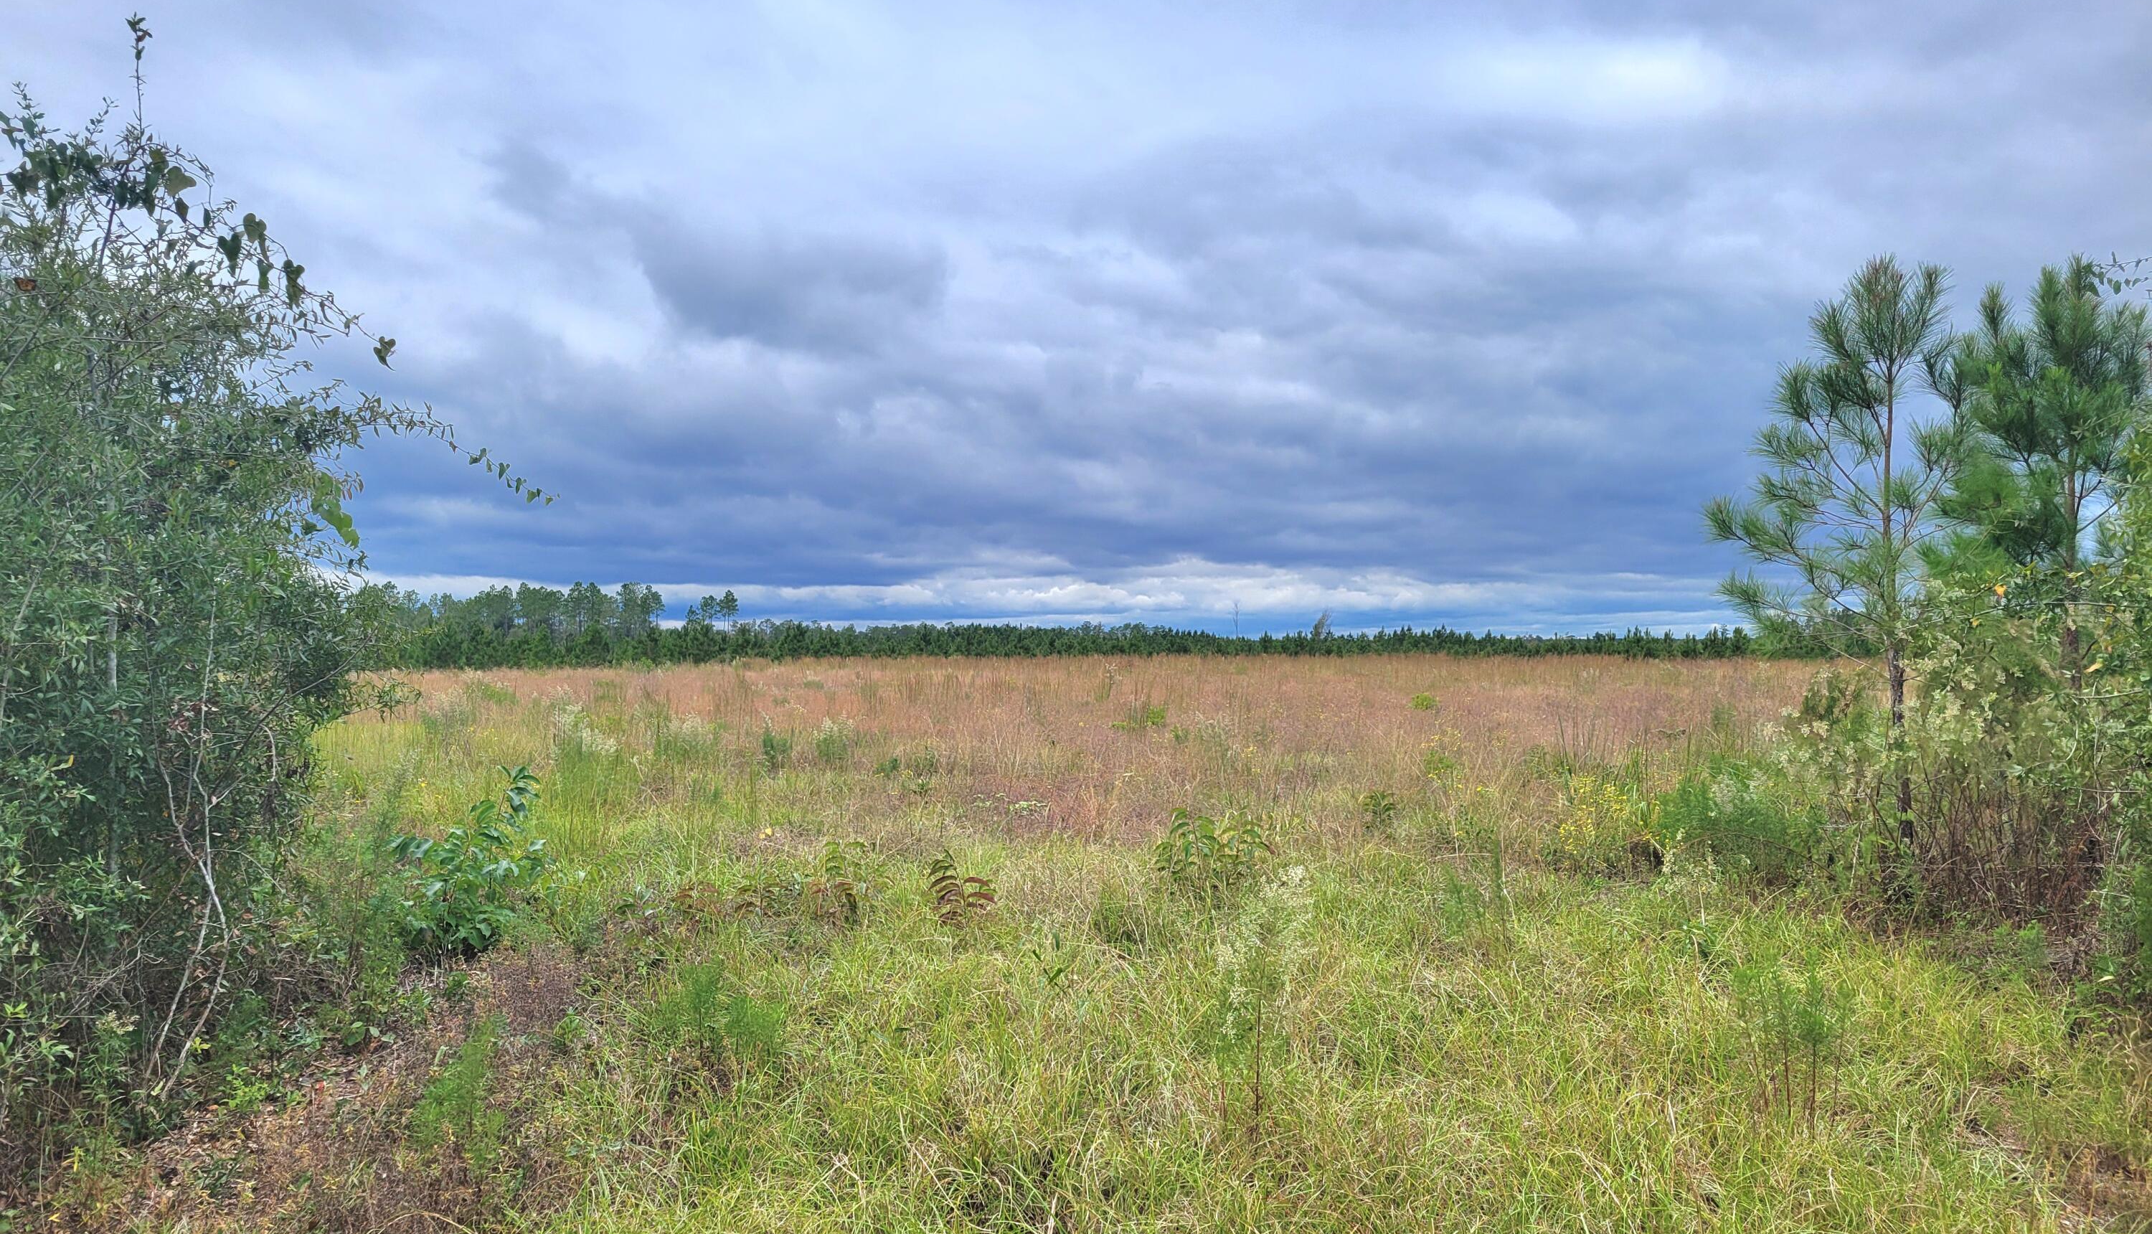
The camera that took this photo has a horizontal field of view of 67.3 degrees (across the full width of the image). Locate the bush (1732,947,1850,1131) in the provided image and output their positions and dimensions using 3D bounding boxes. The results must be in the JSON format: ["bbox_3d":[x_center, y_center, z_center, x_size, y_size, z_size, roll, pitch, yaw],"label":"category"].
[{"bbox_3d":[2.183,1.300,4.939,0.375,0.570,0.319,0,-1,0],"label":"bush"}]

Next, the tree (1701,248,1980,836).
[{"bbox_3d":[5.115,-0.321,10.833,1.769,4.214,1.769,0,-1,0],"label":"tree"}]

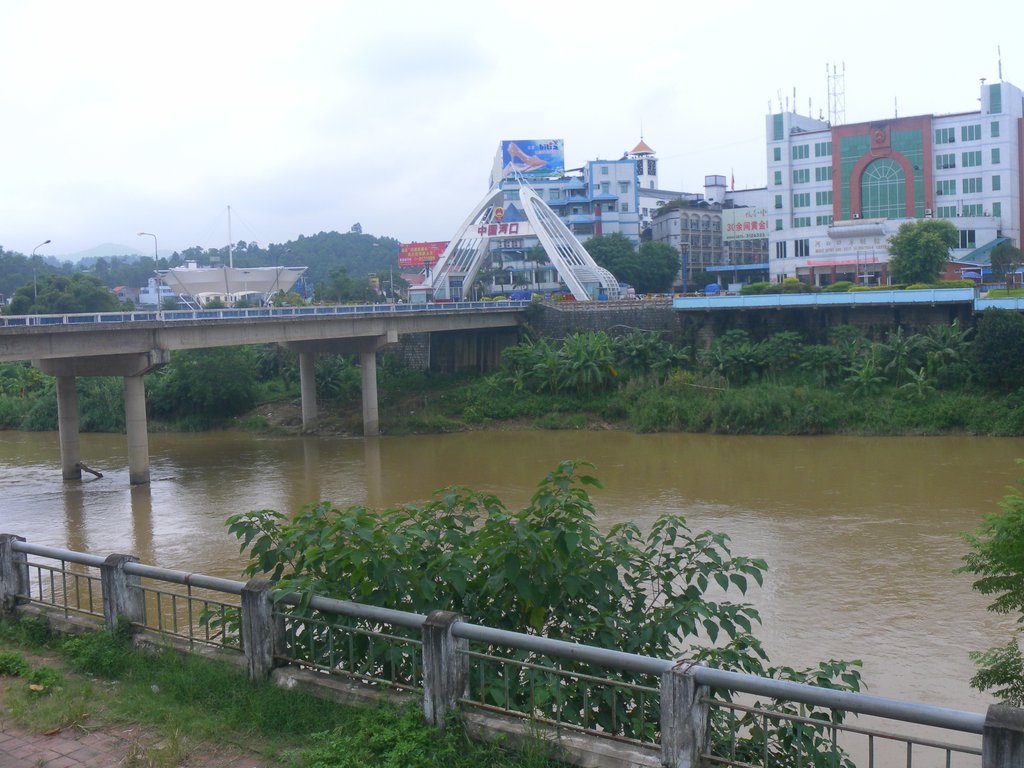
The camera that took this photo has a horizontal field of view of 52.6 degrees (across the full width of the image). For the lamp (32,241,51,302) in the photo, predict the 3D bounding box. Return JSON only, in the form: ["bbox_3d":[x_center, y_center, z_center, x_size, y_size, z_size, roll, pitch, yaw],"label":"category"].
[{"bbox_3d":[-38.893,-8.448,85.635,2.000,6.850,0.350,1,5,29],"label":"lamp"}]

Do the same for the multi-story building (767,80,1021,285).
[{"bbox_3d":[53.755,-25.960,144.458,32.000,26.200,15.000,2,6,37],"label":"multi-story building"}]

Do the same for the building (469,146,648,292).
[{"bbox_3d":[7.787,-28.693,188.346,27.000,27.500,18.000,-2,5,-7],"label":"building"}]

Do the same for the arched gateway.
[{"bbox_3d":[0.803,-19.339,143.375,25.500,17.000,10.000,1,5,29],"label":"arched gateway"}]

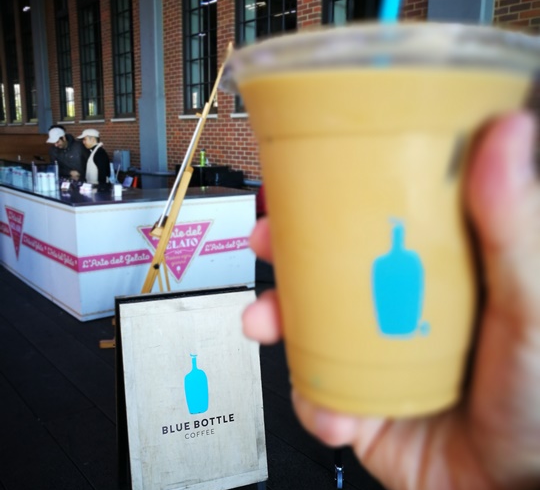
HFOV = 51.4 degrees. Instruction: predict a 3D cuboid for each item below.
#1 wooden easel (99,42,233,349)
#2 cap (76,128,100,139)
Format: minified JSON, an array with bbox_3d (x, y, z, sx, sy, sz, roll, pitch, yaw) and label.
[{"bbox_3d":[-0.766,-0.370,4.185,0.990,2.180,0.540,0,11,-5],"label":"wooden easel"},{"bbox_3d":[-2.104,-1.284,6.500,0.265,0.118,0.180,-9,14,-24],"label":"cap"}]

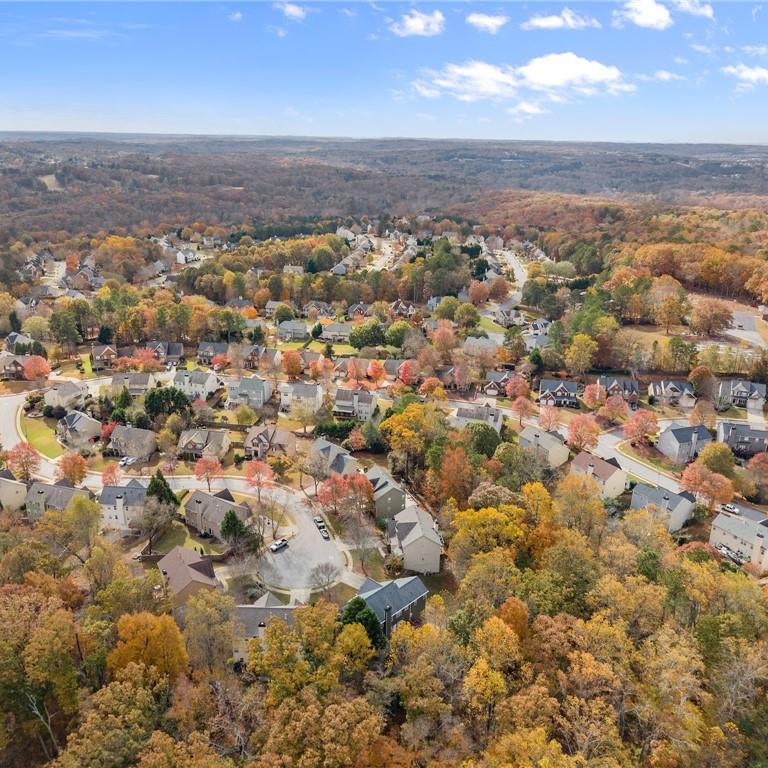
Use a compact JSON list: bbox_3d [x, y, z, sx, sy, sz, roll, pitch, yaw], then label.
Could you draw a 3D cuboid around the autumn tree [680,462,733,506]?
[{"bbox_3d":[98.300,31.100,216.500,14.300,12.800,13.000,11,21,25],"label":"autumn tree"}]

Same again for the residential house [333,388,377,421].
[{"bbox_3d":[-11.480,8.250,291.500,15.200,10.800,10.400,5,20,10],"label":"residential house"}]

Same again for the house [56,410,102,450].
[{"bbox_3d":[-110.820,15.220,257.070,11.630,9.740,10.480,-16,25,-40],"label":"house"}]

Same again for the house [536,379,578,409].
[{"bbox_3d":[75.808,3.399,308.948,15.300,9.600,11.500,4,19,8],"label":"house"}]

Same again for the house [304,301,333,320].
[{"bbox_3d":[-39.989,-46.419,442.870,16.000,9.200,11.500,2,19,4],"label":"house"}]

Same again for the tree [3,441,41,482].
[{"bbox_3d":[-112.630,24.640,220.950,10.000,12.000,10.000,1,19,0],"label":"tree"}]

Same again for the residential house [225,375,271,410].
[{"bbox_3d":[-57.490,3.190,303.280,15.400,11.000,10.500,3,19,7],"label":"residential house"}]

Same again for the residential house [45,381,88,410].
[{"bbox_3d":[-130.850,3.930,291.580,11.110,9.180,11.580,13,23,31],"label":"residential house"}]

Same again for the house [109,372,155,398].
[{"bbox_3d":[-110.050,0.030,310.850,15.000,10.200,10.000,2,19,2],"label":"house"}]

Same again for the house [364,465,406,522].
[{"bbox_3d":[-0.320,32.230,215.110,10.890,9.140,15.260,-5,20,-16],"label":"house"}]

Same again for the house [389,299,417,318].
[{"bbox_3d":[12.680,-47.560,457.300,14.300,10.400,11.500,2,19,2],"label":"house"}]

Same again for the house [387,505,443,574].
[{"bbox_3d":[7.910,40.720,187.440,13.200,10.470,15.330,-1,19,-6],"label":"house"}]

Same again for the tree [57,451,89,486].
[{"bbox_3d":[-97.300,26.700,222.500,8.900,11.400,8.900,-8,21,-24],"label":"tree"}]

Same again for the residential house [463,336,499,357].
[{"bbox_3d":[51.360,-20.140,377.700,16.500,9.300,10.500,4,20,9],"label":"residential house"}]

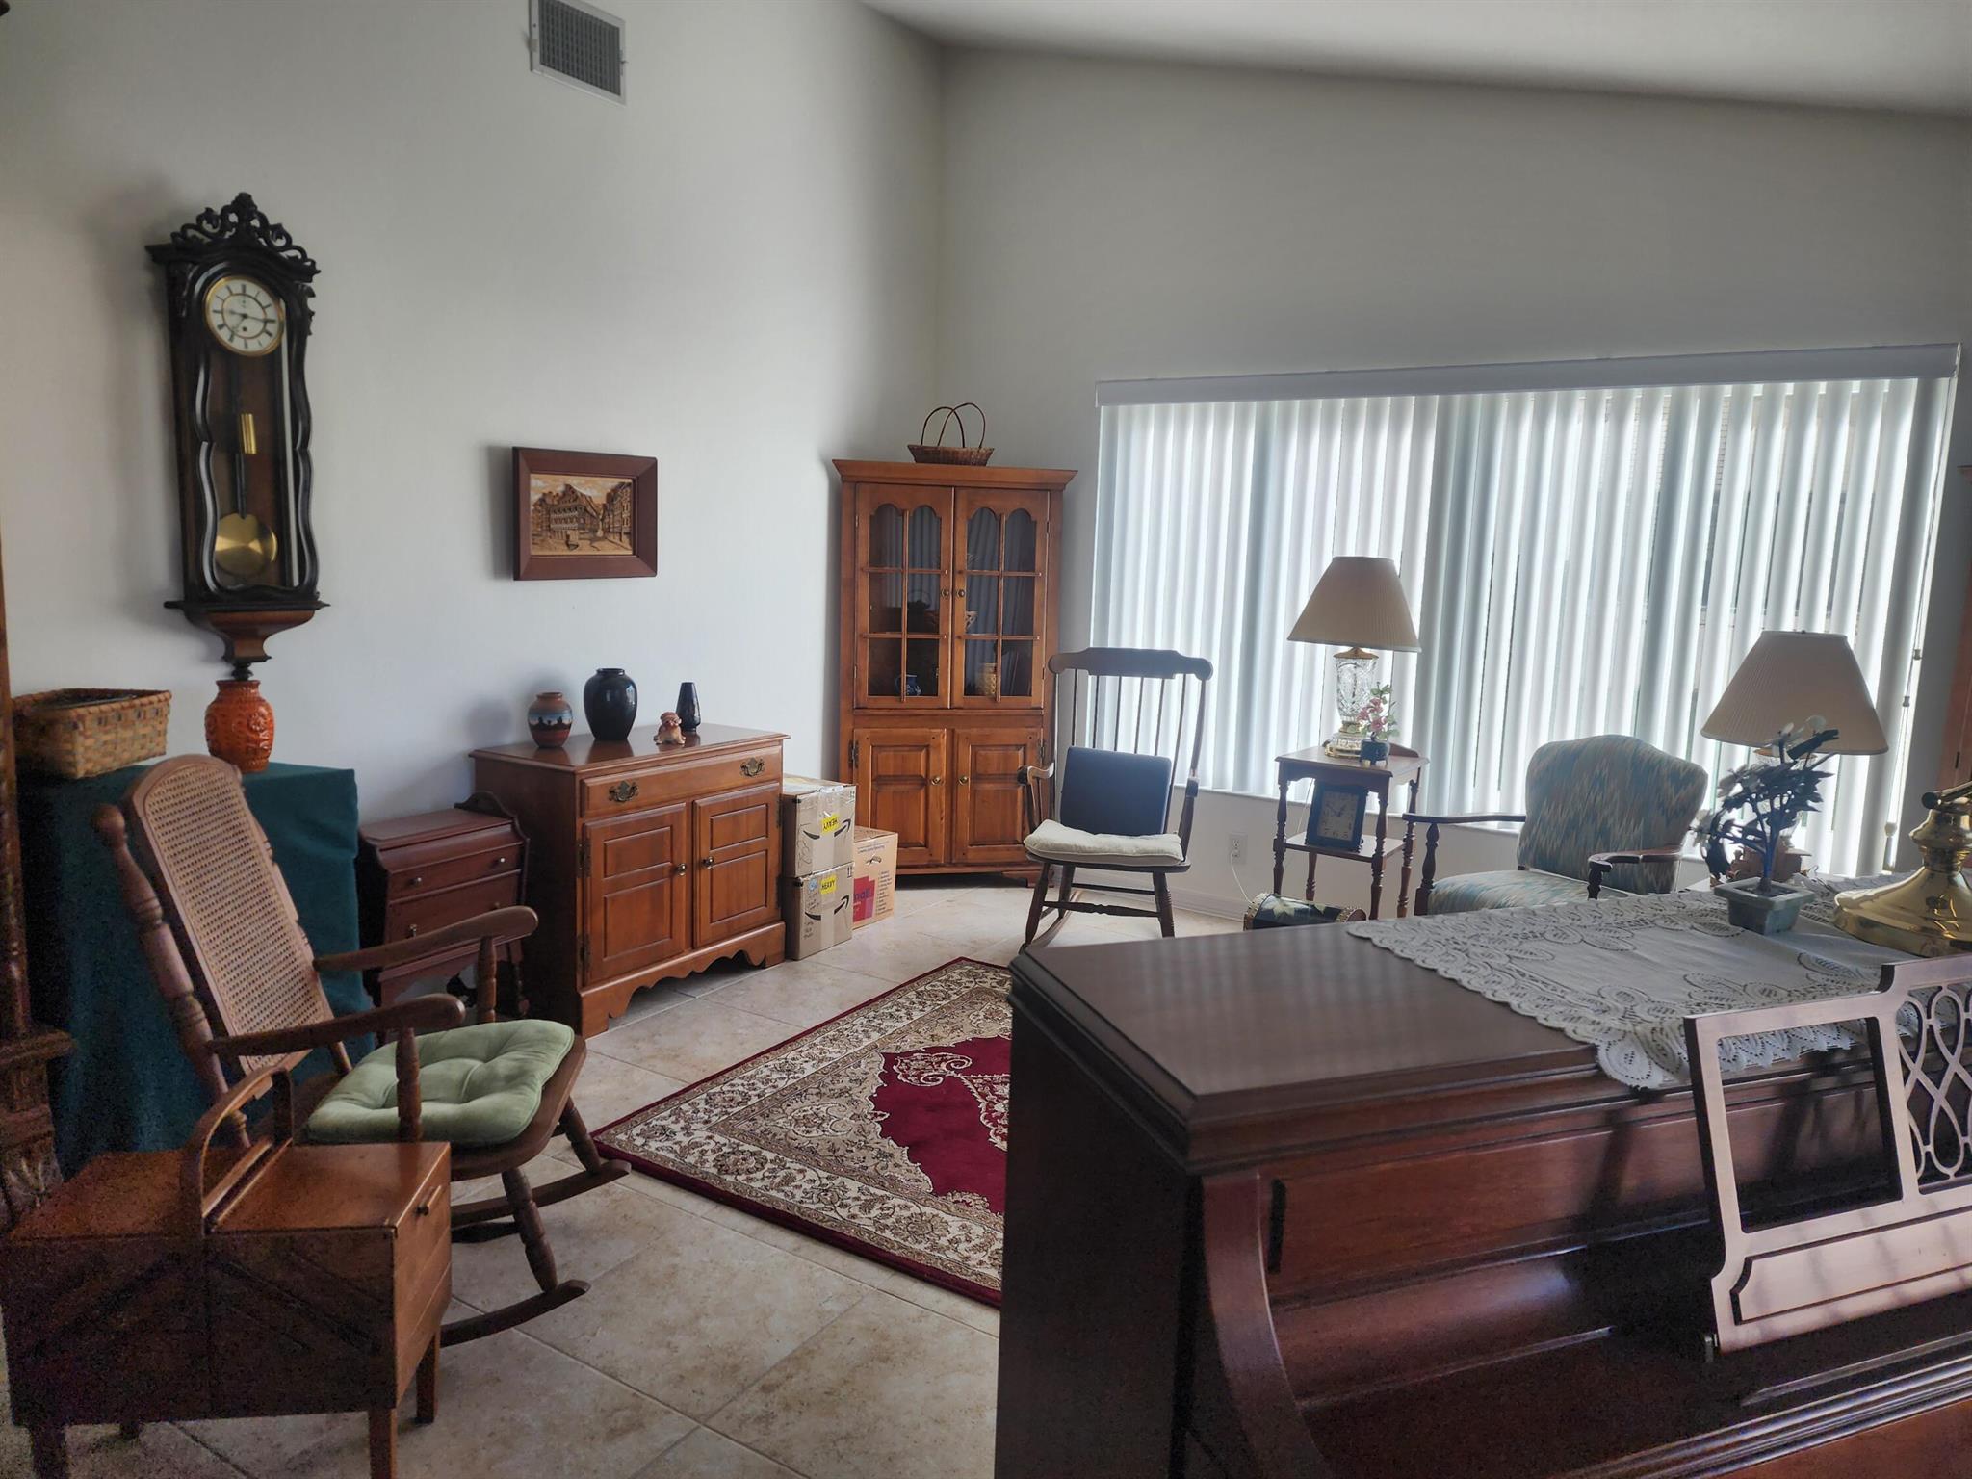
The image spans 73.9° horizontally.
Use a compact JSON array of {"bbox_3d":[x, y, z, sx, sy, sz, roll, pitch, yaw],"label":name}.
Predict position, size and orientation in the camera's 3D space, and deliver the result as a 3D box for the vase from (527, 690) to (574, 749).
[{"bbox_3d":[-1.267,-0.060,3.817,0.132,0.168,0.132,7,10,31],"label":"vase"}]

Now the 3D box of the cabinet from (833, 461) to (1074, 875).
[{"bbox_3d":[-0.188,-0.252,5.363,0.950,1.670,0.480,-1,9,-14],"label":"cabinet"}]

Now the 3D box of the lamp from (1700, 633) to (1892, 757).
[{"bbox_3d":[2.175,0.046,3.544,0.432,0.664,0.432,7,10,32],"label":"lamp"}]

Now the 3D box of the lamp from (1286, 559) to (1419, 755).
[{"bbox_3d":[1.234,-0.276,4.410,0.432,0.664,0.432,7,10,32],"label":"lamp"}]

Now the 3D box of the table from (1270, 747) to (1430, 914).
[{"bbox_3d":[1.204,0.409,4.367,0.385,0.761,0.380,8,11,36],"label":"table"}]

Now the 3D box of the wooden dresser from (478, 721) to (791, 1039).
[{"bbox_3d":[-1.052,0.389,4.041,0.416,0.778,0.880,7,10,31],"label":"wooden dresser"}]

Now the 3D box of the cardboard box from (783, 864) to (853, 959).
[{"bbox_3d":[-0.711,0.559,4.568,0.400,0.277,0.286,7,10,32],"label":"cardboard box"}]

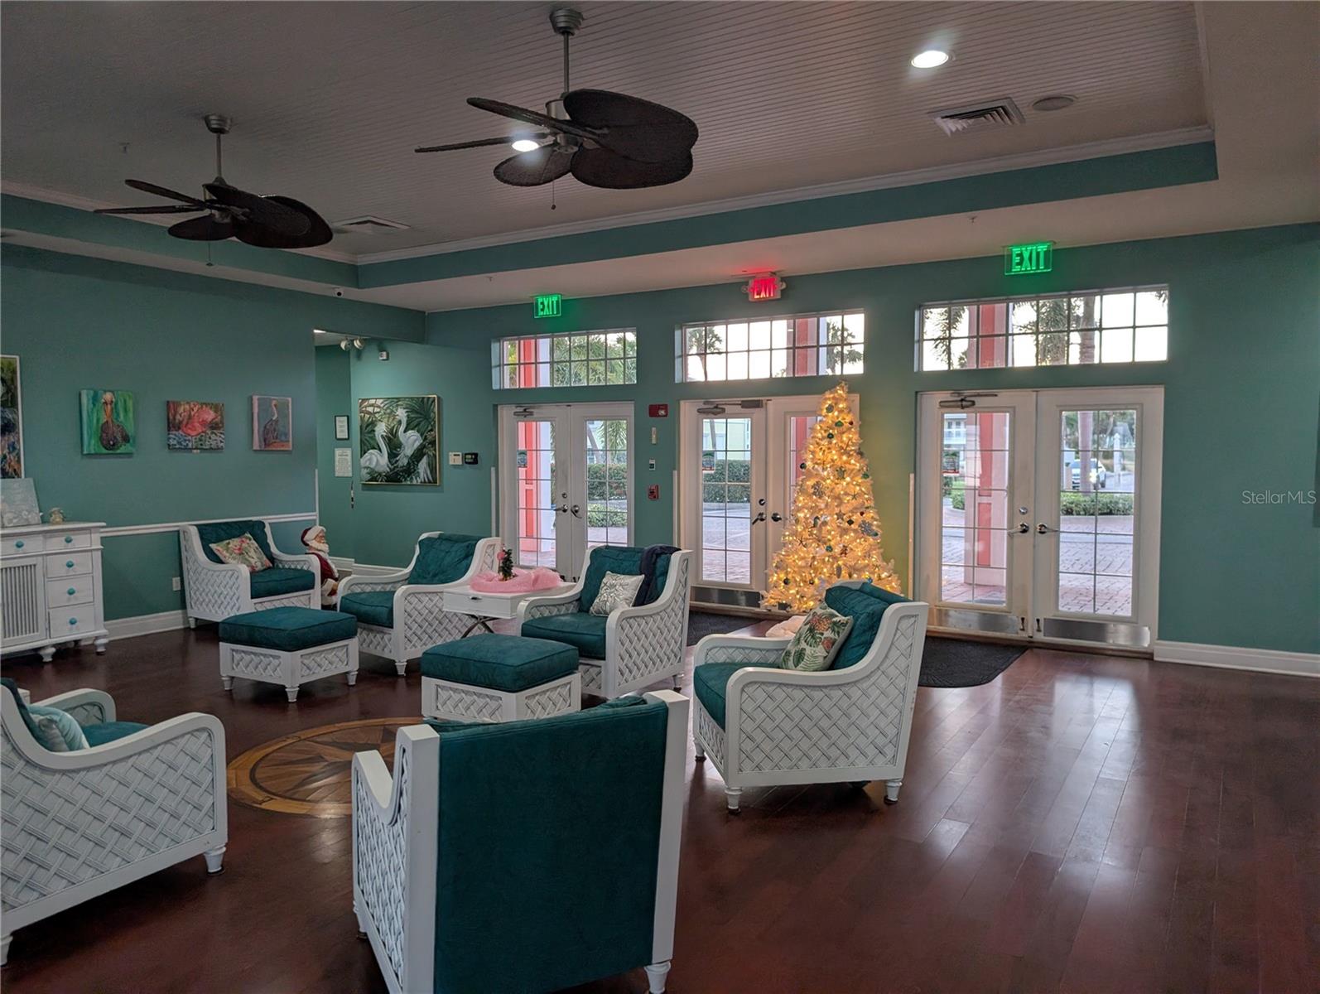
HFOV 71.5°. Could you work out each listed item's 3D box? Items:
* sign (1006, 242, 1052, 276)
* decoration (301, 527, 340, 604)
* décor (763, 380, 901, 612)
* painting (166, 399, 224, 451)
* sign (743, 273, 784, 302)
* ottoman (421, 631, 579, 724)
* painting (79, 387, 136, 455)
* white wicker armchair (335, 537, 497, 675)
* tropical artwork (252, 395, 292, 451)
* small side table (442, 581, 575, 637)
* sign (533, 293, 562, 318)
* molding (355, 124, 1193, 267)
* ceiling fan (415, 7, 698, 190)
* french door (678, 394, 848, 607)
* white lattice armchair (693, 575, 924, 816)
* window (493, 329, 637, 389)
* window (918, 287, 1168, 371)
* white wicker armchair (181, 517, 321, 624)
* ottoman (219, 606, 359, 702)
[{"bbox_3d":[2.769,-1.791,6.885,0.335,0.220,0.050,2,4,31],"label":"sign"},{"bbox_3d":[-3.184,0.694,8.632,0.330,0.870,0.330,0,3,2],"label":"decoration"},{"bbox_3d":[1.415,0.118,7.541,1.130,2.140,1.130,2,4,32],"label":"décor"},{"bbox_3d":[-4.215,-0.646,8.346,0.030,0.427,0.535,2,4,32],"label":"painting"},{"bbox_3d":[0.930,-1.878,8.183,0.420,0.240,0.085,2,4,32],"label":"sign"},{"bbox_3d":[-0.896,1.086,5.200,0.689,0.485,0.546,2,4,33],"label":"ottoman"},{"bbox_3d":[-4.513,-0.610,7.504,0.042,0.510,0.400,2,4,31],"label":"painting"},{"bbox_3d":[-1.812,0.768,6.971,0.746,0.920,0.935,3,5,39],"label":"white wicker armchair"},{"bbox_3d":[-3.726,-0.700,8.816,0.042,0.510,0.395,2,4,31],"label":"tropical artwork"},{"bbox_3d":[-1.076,0.947,6.587,0.585,0.600,0.700,2,4,31],"label":"small side table"},{"bbox_3d":[-1.155,-1.970,9.445,0.345,0.230,0.055,2,4,32],"label":"sign"},{"bbox_3d":[0.069,-2.203,7.143,7.291,0.075,0.075,2,4,32],"label":"molding"},{"bbox_3d":[-0.387,-1.726,3.822,1.260,0.600,1.260,2,4,31],"label":"ceiling fan"},{"bbox_3d":[1.000,0.110,8.499,1.800,2.045,0.130,2,4,31],"label":"french door"},{"bbox_3d":[0.693,0.922,4.457,0.919,0.910,0.745,-1,3,-10],"label":"white lattice armchair"},{"bbox_3d":[-1.005,-1.462,9.864,1.935,0.563,0.120,2,4,32],"label":"window"},{"bbox_3d":[3.018,-1.321,7.350,1.867,0.559,0.120,2,4,32],"label":"window"},{"bbox_3d":[-3.648,0.700,8.193,0.910,0.909,0.768,2,4,30],"label":"white wicker armchair"},{"bbox_3d":[-2.468,1.033,6.118,0.689,0.485,0.546,2,4,28],"label":"ottoman"}]

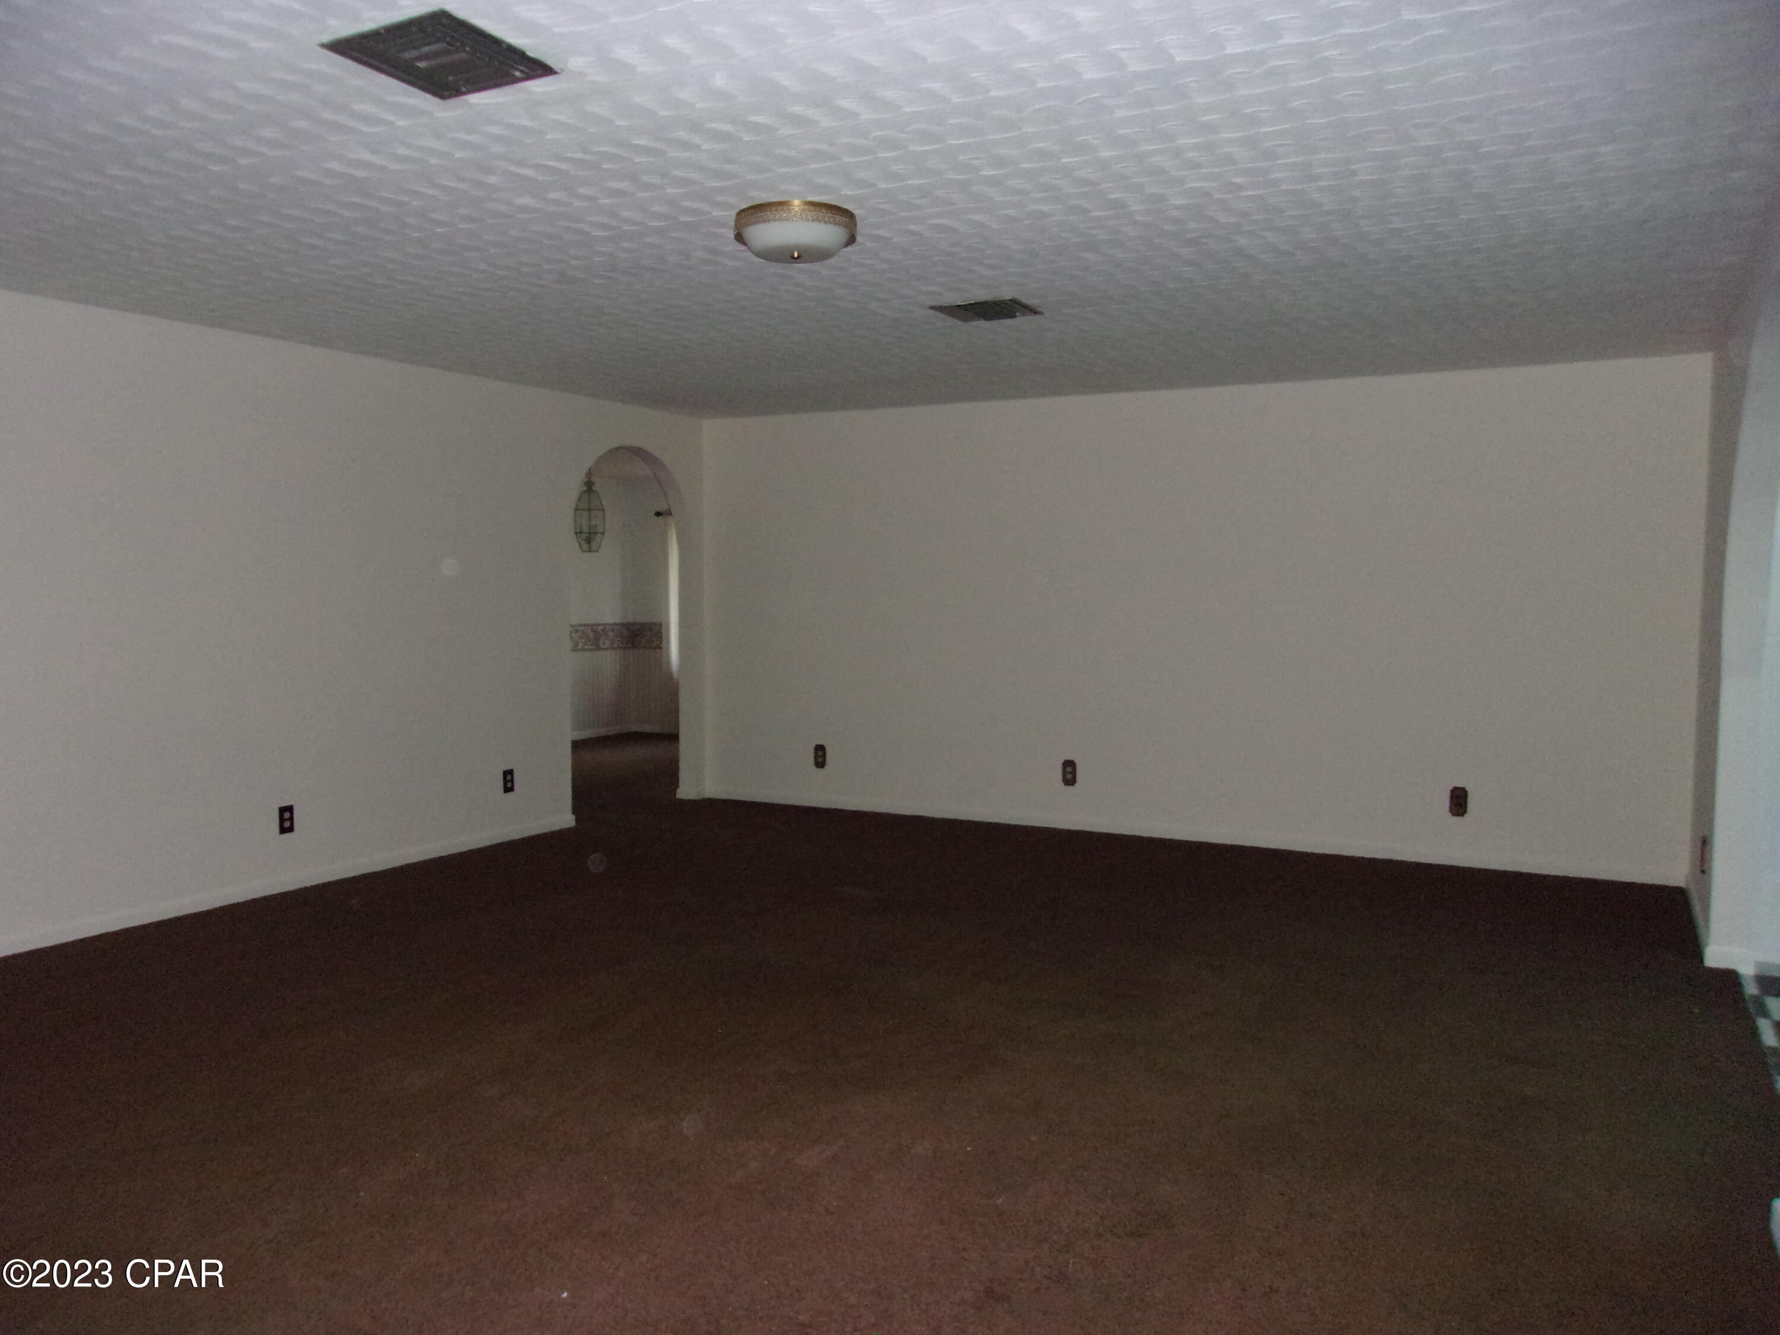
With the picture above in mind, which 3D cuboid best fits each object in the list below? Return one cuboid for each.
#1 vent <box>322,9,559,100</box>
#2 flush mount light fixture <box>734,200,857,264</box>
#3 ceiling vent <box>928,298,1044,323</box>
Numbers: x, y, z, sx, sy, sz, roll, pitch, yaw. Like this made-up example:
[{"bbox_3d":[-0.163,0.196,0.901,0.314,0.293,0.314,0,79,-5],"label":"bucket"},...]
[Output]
[{"bbox_3d":[-0.888,-1.192,2.757,0.340,0.030,0.340,2,4,27],"label":"vent"},{"bbox_3d":[-0.267,-1.218,3.945,0.345,0.116,0.345,0,3,0],"label":"flush mount light fixture"},{"bbox_3d":[0.372,-1.339,5.280,0.340,0.030,0.340,2,4,29],"label":"ceiling vent"}]

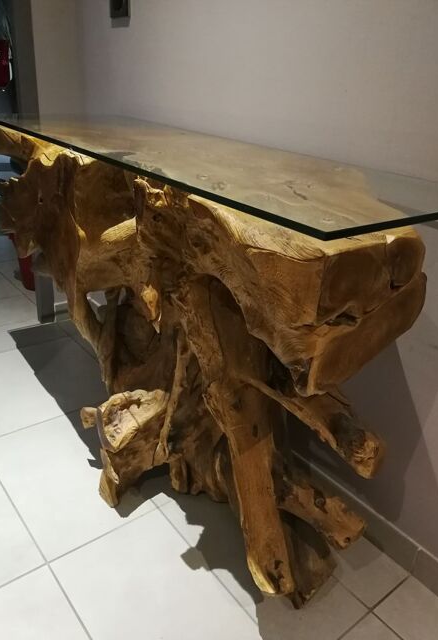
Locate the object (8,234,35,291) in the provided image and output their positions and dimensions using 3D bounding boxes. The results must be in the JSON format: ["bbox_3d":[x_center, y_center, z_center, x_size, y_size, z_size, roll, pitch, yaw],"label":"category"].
[{"bbox_3d":[-0.805,-0.285,2.257,0.250,0.270,0.250,-15,32,-37],"label":"object"}]

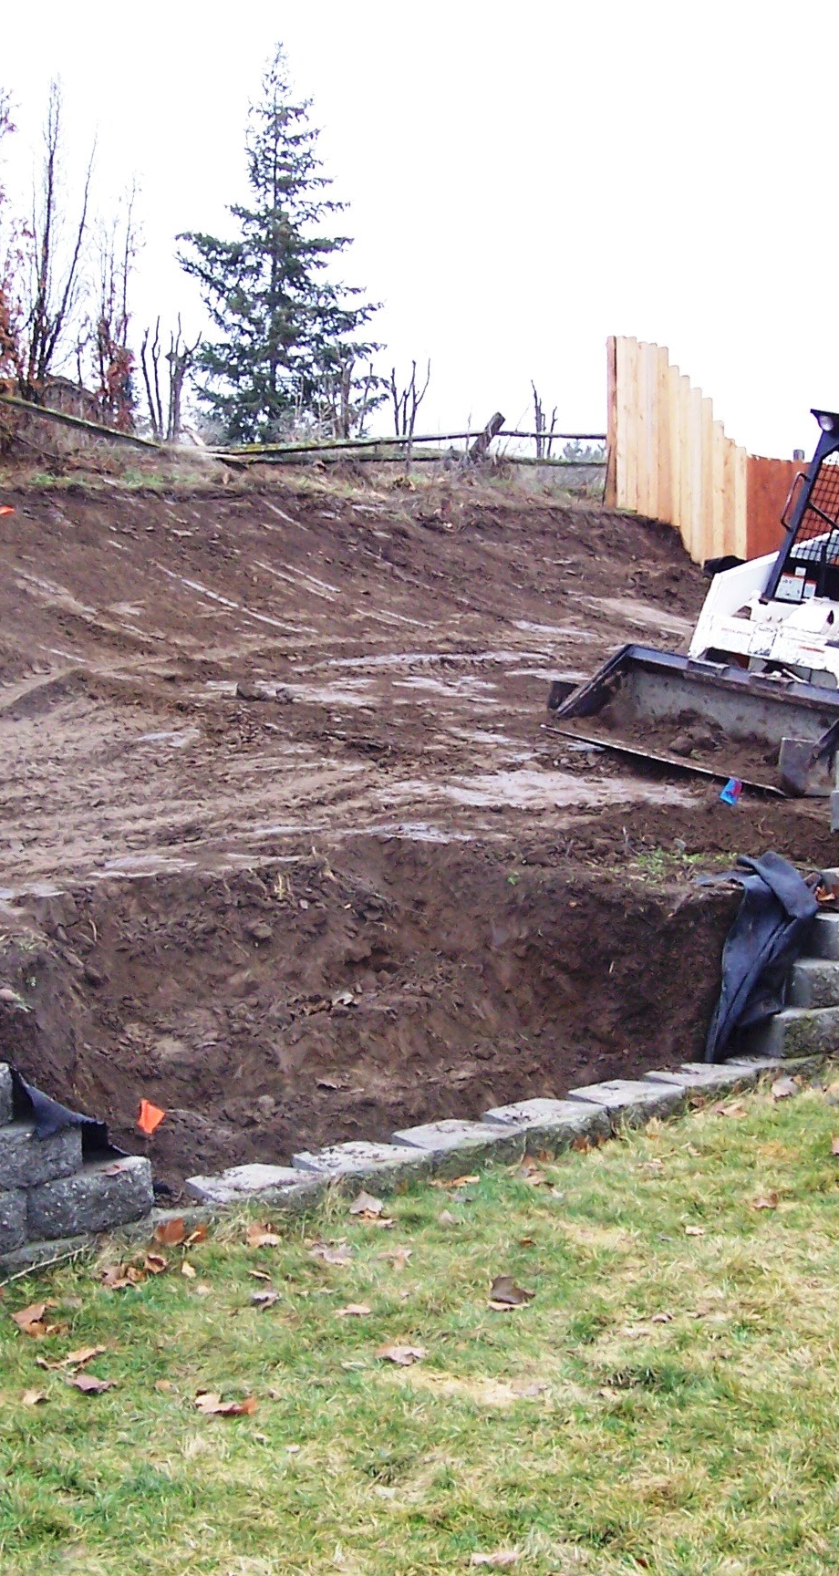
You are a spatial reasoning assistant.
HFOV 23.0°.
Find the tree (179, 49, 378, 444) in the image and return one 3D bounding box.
[{"bbox_3d":[-2.121,-8.002,31.000,2.984,6.164,2.984,1,6,0],"label":"tree"}]

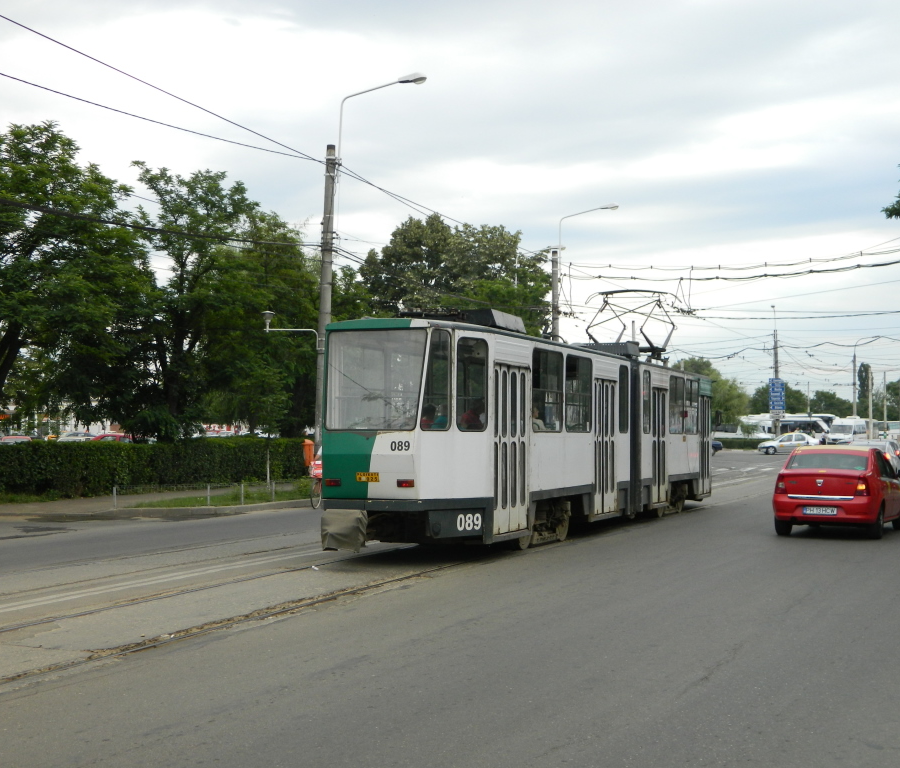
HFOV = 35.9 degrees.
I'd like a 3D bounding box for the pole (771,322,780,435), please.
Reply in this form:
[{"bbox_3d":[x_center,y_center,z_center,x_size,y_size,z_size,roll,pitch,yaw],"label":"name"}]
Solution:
[{"bbox_3d":[25.090,0.417,107.058,0.360,9.990,0.360,0,-2,0],"label":"pole"}]

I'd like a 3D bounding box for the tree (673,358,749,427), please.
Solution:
[{"bbox_3d":[21.838,1.793,117.014,6.400,7.880,6.200,0,-2,0],"label":"tree"}]

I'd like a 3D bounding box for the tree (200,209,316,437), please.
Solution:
[{"bbox_3d":[-6.673,-1.419,48.086,4.500,9.350,4.500,0,-2,0],"label":"tree"}]

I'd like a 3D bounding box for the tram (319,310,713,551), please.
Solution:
[{"bbox_3d":[2.187,0.875,24.660,2.250,3.300,18.350,-1,-2,21],"label":"tram"}]

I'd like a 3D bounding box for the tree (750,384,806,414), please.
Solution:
[{"bbox_3d":[40.513,3.801,171.987,7.200,7.610,7.000,-1,-2,21],"label":"tree"}]

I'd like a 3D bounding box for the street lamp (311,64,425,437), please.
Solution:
[{"bbox_3d":[-1.937,-2.167,31.721,2.750,9.670,0.400,-1,-2,21],"label":"street lamp"}]

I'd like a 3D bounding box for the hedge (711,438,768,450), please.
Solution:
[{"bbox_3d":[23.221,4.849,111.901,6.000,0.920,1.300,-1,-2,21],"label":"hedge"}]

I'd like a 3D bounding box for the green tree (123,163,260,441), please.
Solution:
[{"bbox_3d":[-7.623,-1.705,41.091,4.400,9.650,4.400,0,-2,0],"label":"green tree"}]

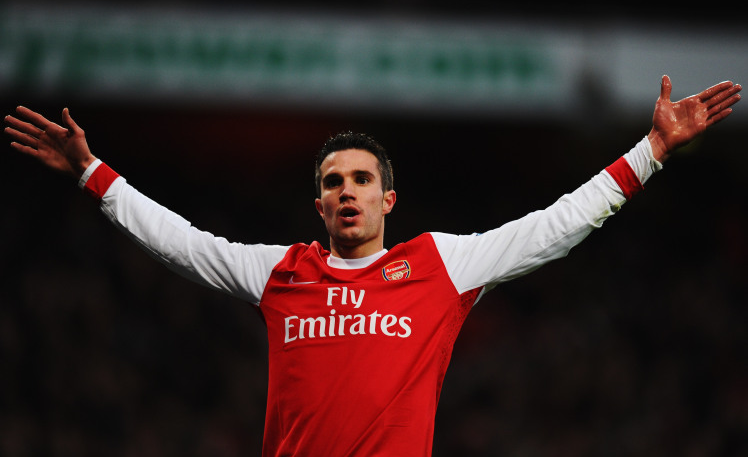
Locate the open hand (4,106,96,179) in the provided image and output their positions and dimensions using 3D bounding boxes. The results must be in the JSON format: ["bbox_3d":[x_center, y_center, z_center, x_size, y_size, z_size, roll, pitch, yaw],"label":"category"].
[{"bbox_3d":[-0.690,-0.197,17.750,0.215,0.132,0.075,26,-2,-10],"label":"open hand"}]

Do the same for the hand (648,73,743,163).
[{"bbox_3d":[0.672,-0.263,17.750,0.222,0.152,0.075,-31,-5,5],"label":"hand"}]

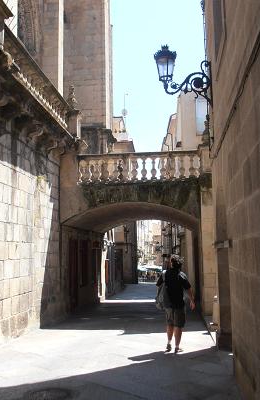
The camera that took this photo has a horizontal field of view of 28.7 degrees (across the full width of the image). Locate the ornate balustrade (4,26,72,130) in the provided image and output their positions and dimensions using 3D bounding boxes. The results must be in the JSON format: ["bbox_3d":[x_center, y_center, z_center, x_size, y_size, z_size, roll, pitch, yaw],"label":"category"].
[{"bbox_3d":[-1.900,-2.258,11.125,0.320,0.850,4.900,-1,-6,6],"label":"ornate balustrade"}]

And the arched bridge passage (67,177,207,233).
[{"bbox_3d":[0.298,0.336,16.704,3.850,1.250,6.000,-1,-6,6],"label":"arched bridge passage"}]

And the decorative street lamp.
[{"bbox_3d":[1.297,-3.048,12.481,1.400,1.560,0.530,-1,-6,6],"label":"decorative street lamp"}]

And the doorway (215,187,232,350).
[{"bbox_3d":[1.727,1.231,9.649,0.320,2.900,1.250,-1,-6,6],"label":"doorway"}]

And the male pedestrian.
[{"bbox_3d":[0.780,1.798,8.937,0.660,1.690,0.480,-1,-6,-2],"label":"male pedestrian"}]

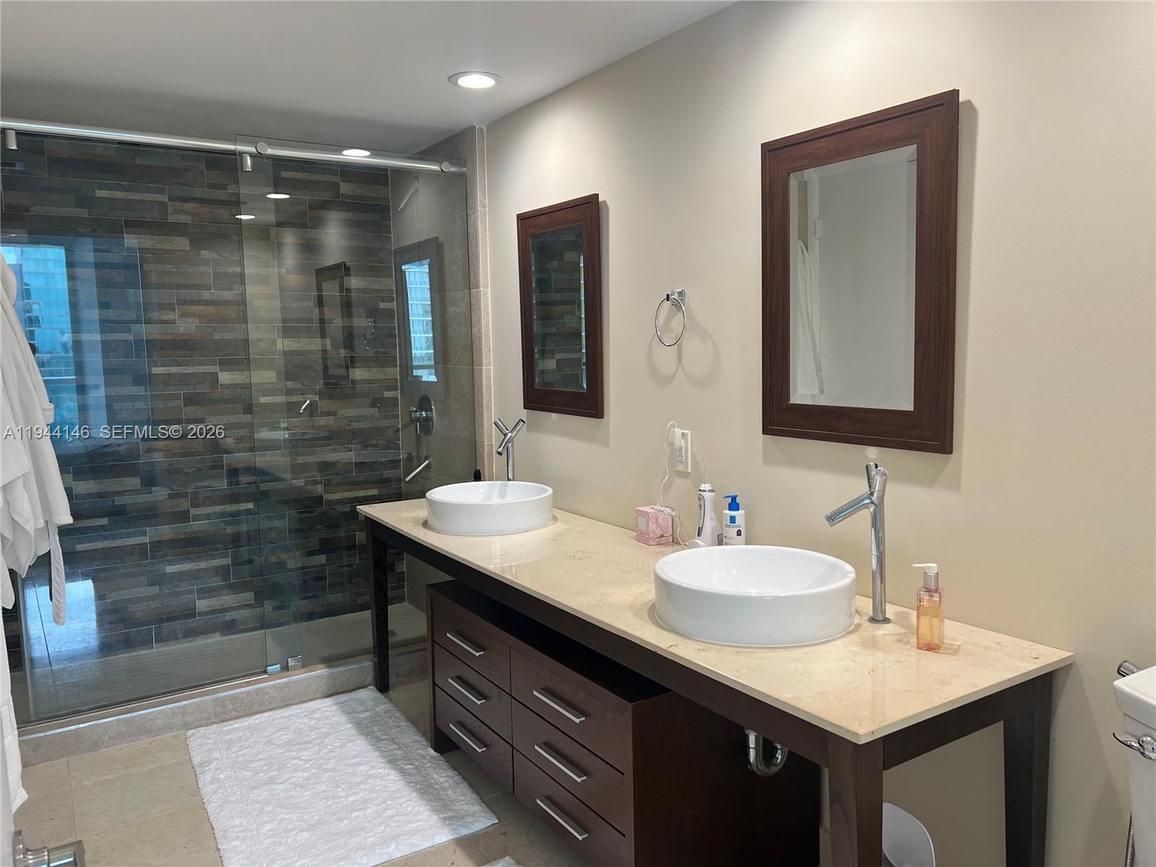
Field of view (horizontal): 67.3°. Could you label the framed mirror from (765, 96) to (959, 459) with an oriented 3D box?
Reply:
[{"bbox_3d":[0.639,-0.353,2.056,0.023,0.757,0.556,-5,7,-32],"label":"framed mirror"}]

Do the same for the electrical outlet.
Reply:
[{"bbox_3d":[0.314,0.053,2.639,0.010,0.123,0.077,-5,7,-32],"label":"electrical outlet"}]

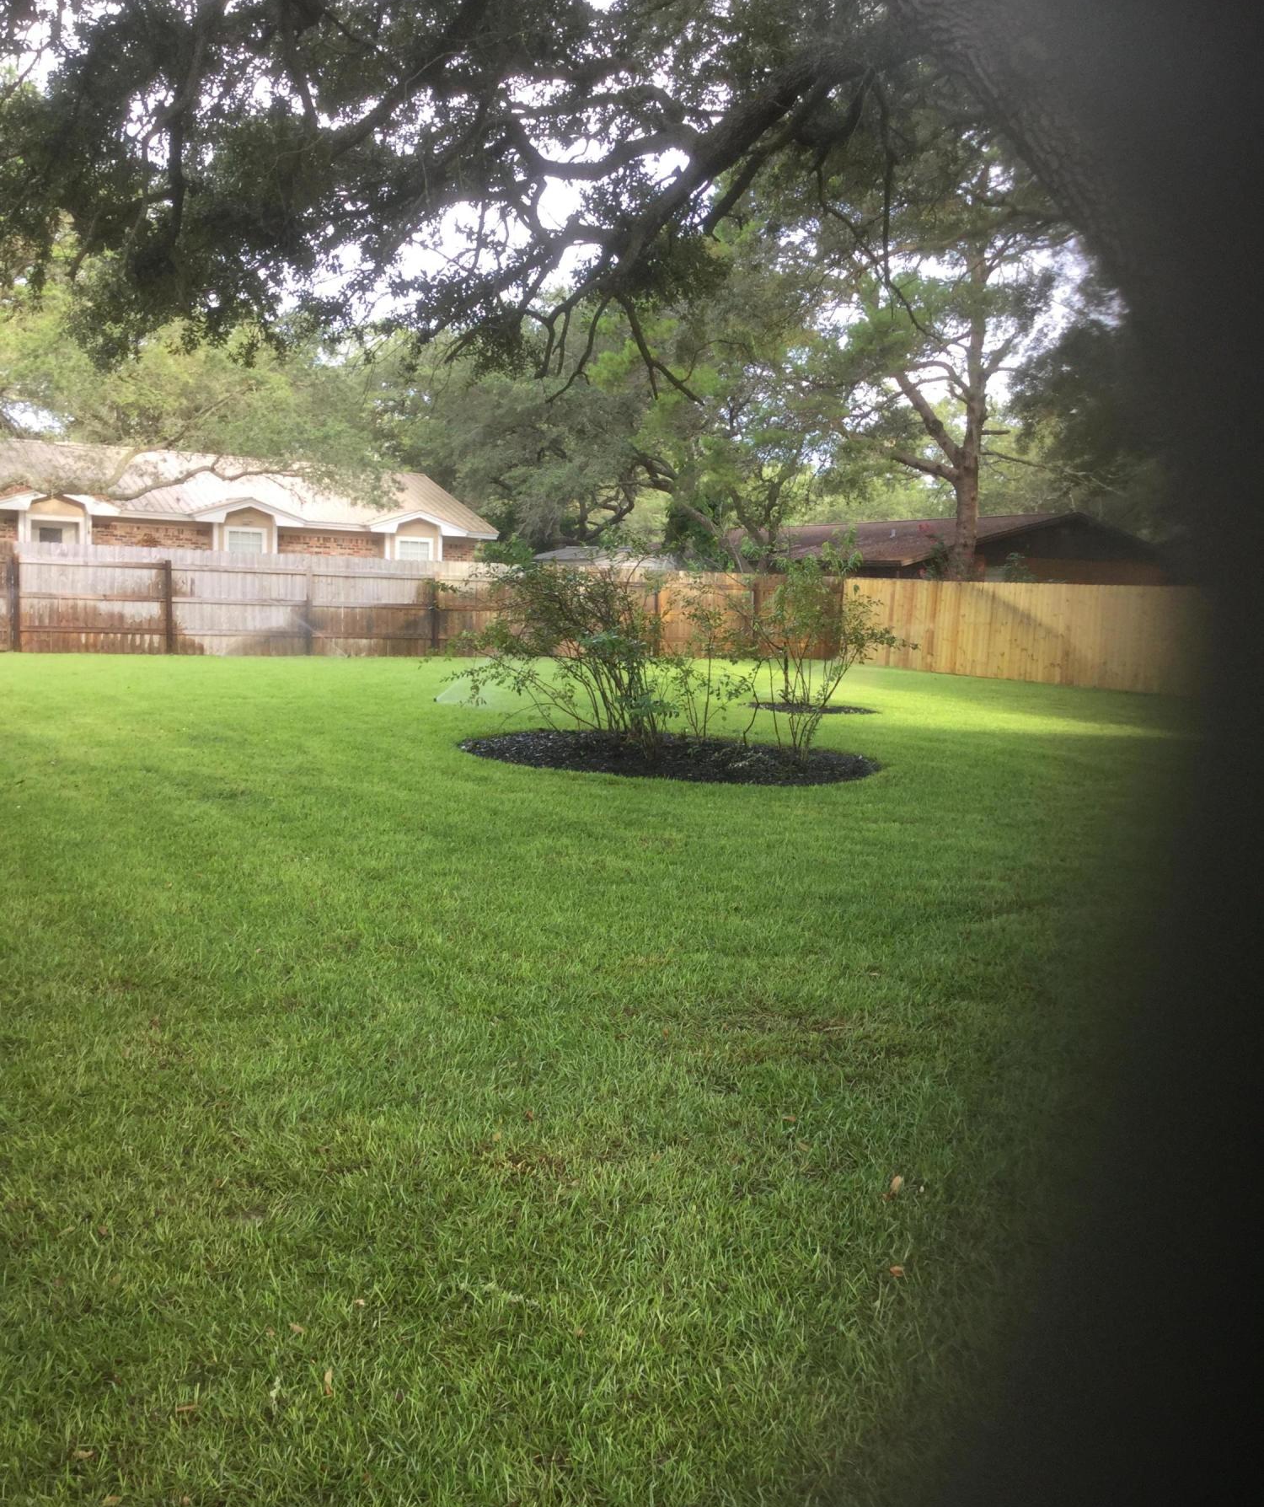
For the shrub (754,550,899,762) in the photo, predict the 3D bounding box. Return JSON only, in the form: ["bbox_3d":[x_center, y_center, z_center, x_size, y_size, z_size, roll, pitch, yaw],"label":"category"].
[{"bbox_3d":[1.783,-0.904,13.928,1.300,1.840,1.200,2,6,0],"label":"shrub"}]

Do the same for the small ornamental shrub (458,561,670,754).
[{"bbox_3d":[-0.597,-0.938,14.136,1.850,1.690,1.600,2,6,0],"label":"small ornamental shrub"}]

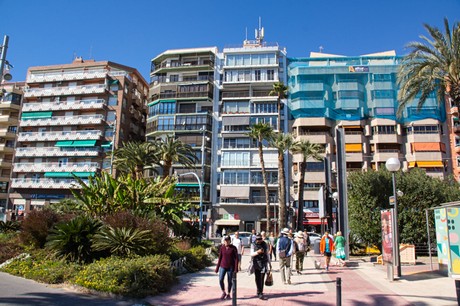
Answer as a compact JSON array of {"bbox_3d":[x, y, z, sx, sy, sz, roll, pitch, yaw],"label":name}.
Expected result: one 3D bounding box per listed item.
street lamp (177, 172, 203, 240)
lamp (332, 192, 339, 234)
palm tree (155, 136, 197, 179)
[{"bbox_3d":[-4.189,5.971,37.353,2.700,7.780,0.350,1,-12,0],"label":"street lamp"},{"bbox_3d":[8.756,5.664,28.475,0.520,4.970,0.520,1,-12,0],"label":"lamp"},{"bbox_3d":[-4.690,3.205,28.588,4.200,9.400,4.200,1,-12,0],"label":"palm tree"}]

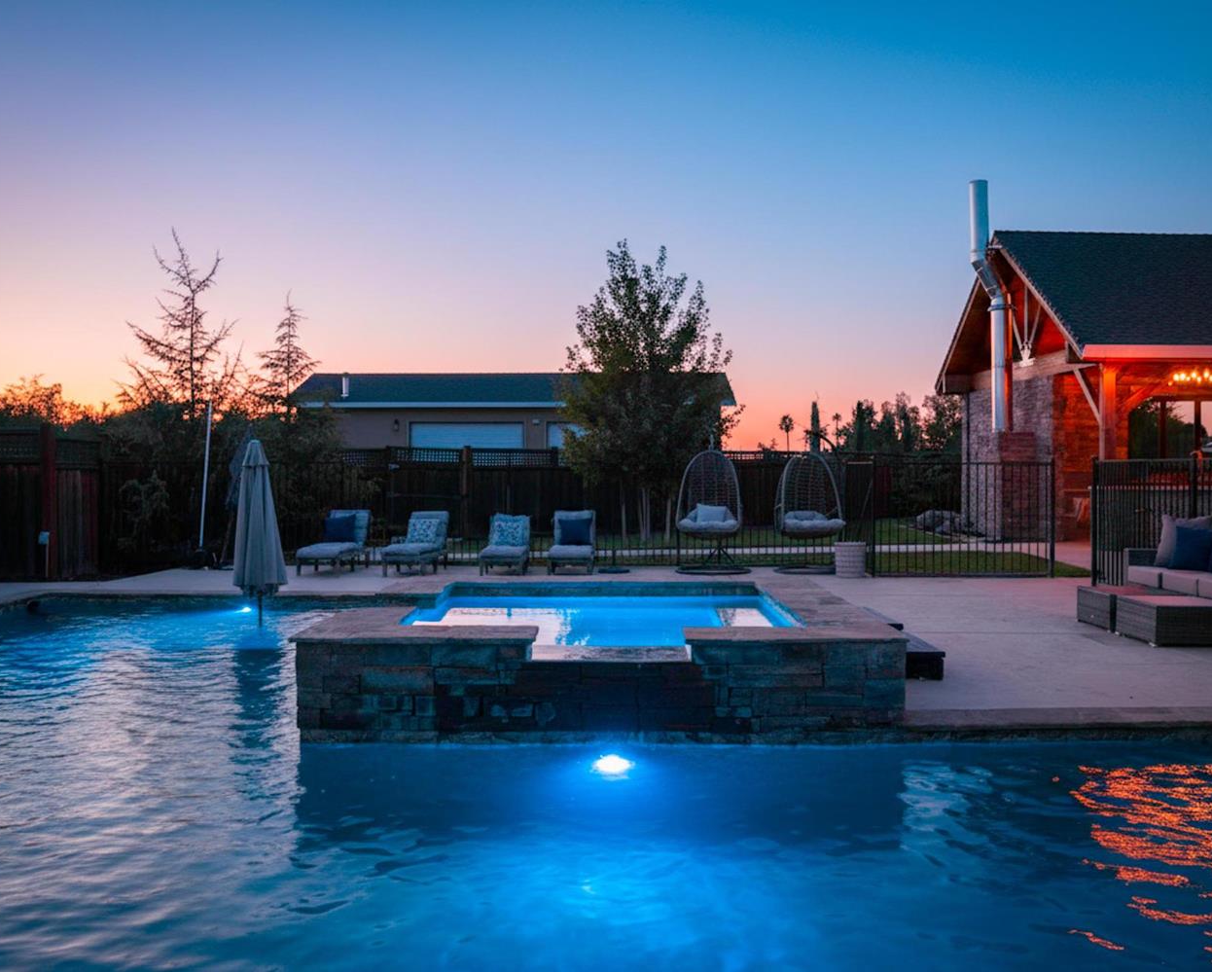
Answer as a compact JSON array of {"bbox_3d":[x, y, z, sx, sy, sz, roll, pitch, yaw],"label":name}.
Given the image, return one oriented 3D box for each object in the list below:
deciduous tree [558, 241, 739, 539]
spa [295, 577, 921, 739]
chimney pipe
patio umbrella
[{"bbox_3d":[0.860,-1.900,20.200,3.600,6.000,3.500,0,1,0],"label":"deciduous tree"},{"bbox_3d":[-0.030,1.100,7.190,3.380,0.580,3.280,0,1,0],"label":"spa"},{"bbox_3d":[7.850,-3.680,20.800,0.820,5.200,0.420,0,1,0],"label":"chimney pipe"},{"bbox_3d":[-3.330,0.470,9.760,0.530,1.850,0.530,0,1,0],"label":"patio umbrella"}]

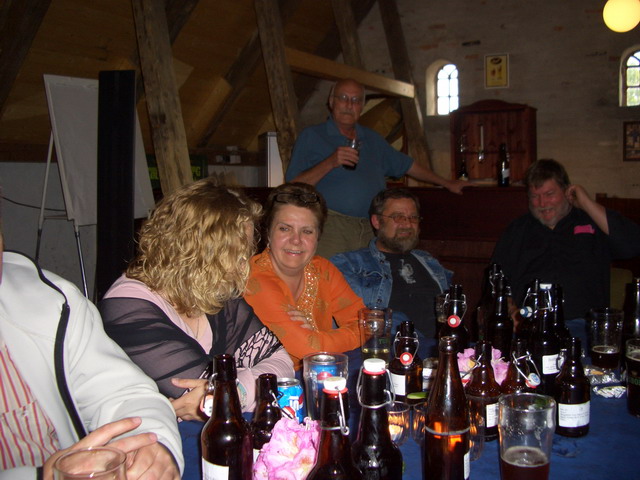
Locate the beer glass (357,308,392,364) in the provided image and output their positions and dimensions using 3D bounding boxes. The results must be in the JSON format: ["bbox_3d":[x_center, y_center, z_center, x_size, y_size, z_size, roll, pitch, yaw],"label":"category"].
[{"bbox_3d":[0.141,0.266,1.640,0.088,0.152,0.088,0,4,0],"label":"beer glass"}]

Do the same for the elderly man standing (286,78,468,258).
[{"bbox_3d":[0.307,0.092,3.235,0.900,1.765,0.450,0,4,-6],"label":"elderly man standing"}]

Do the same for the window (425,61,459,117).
[{"bbox_3d":[1.269,-1.557,6.650,0.360,0.580,0.200,2,4,25],"label":"window"}]

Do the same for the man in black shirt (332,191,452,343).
[{"bbox_3d":[0.382,0.421,2.399,0.560,1.225,0.750,-3,5,-37],"label":"man in black shirt"}]

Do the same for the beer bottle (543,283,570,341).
[{"bbox_3d":[0.609,0.225,1.671,0.071,0.231,0.071,0,4,0],"label":"beer bottle"}]

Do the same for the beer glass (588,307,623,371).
[{"bbox_3d":[0.732,0.264,1.661,0.088,0.153,0.088,0,4,0],"label":"beer glass"}]

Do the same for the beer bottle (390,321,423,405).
[{"bbox_3d":[0.186,0.269,1.401,0.072,0.180,0.072,0,4,0],"label":"beer bottle"}]

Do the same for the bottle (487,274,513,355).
[{"bbox_3d":[0.471,0.216,1.689,0.071,0.245,0.071,0,4,0],"label":"bottle"}]

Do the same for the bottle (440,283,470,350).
[{"bbox_3d":[0.313,0.230,1.501,0.072,0.243,0.072,0,4,0],"label":"bottle"}]

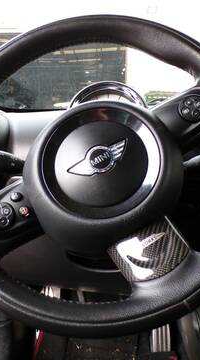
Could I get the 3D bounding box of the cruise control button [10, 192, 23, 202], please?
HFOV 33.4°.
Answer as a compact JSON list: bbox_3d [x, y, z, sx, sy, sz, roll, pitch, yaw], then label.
[{"bbox_3d":[-0.095,0.020,0.379,0.013,0.011,0.006,-29,-17,-5],"label":"cruise control button"}]

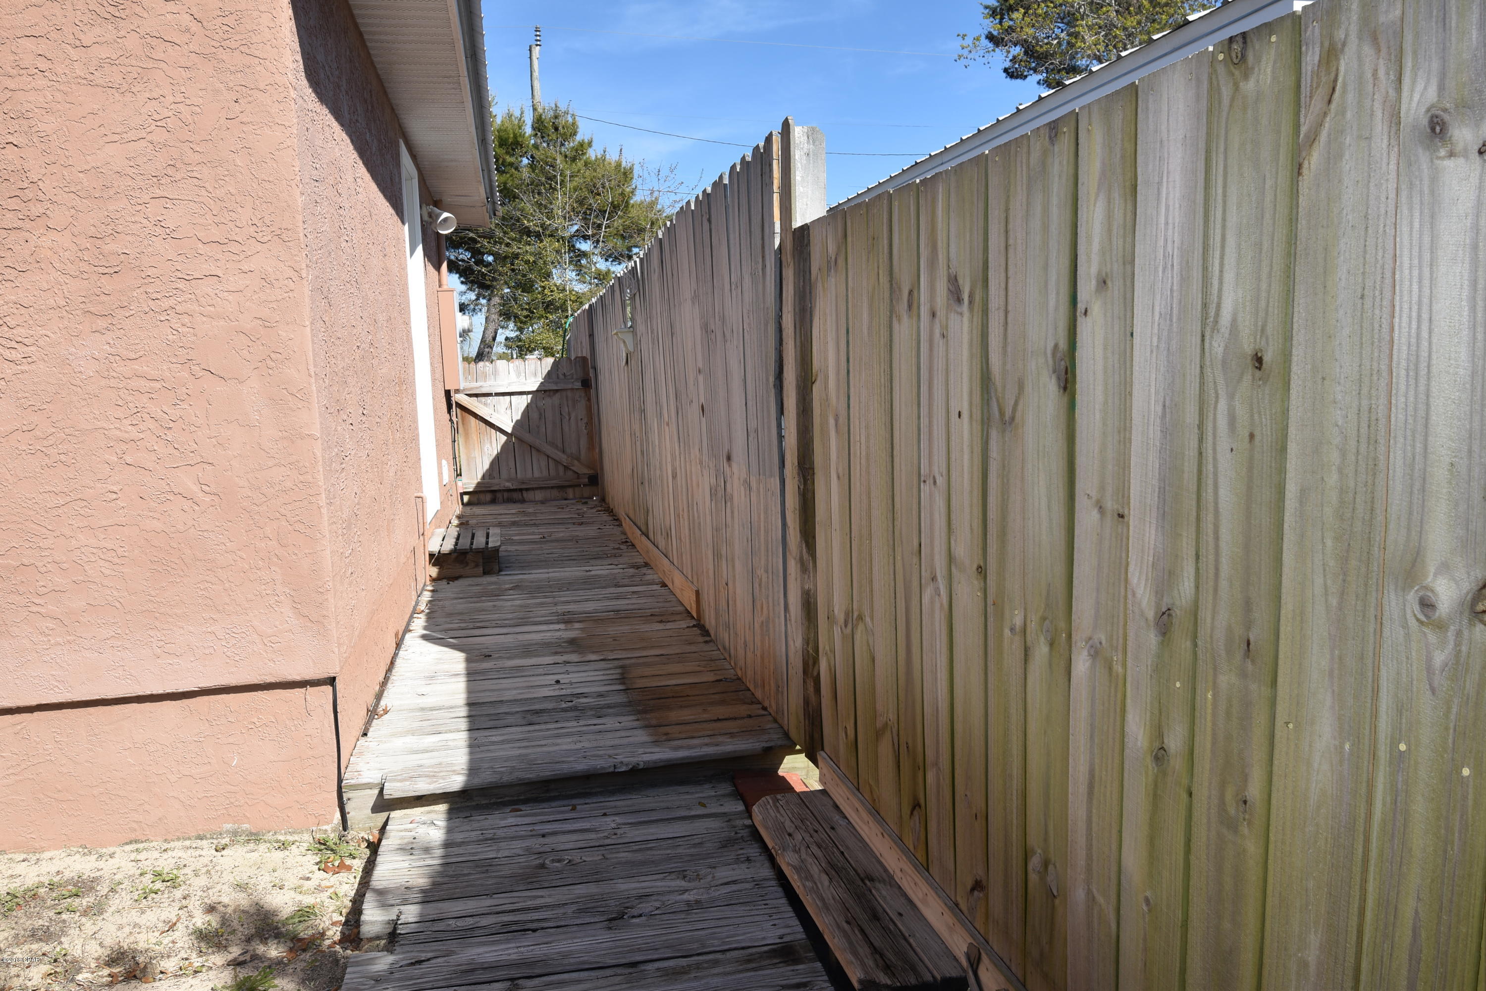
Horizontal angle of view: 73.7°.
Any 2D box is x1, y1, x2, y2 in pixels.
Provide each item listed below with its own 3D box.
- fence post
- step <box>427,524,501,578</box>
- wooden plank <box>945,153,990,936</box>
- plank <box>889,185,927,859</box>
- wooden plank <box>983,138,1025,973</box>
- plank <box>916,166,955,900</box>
[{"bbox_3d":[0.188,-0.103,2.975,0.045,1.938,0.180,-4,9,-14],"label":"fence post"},{"bbox_3d":[-1.755,0.365,6.298,0.430,0.172,0.750,-4,9,-14],"label":"step"},{"bbox_3d":[0.453,0.181,1.950,0.020,1.620,0.140,-4,9,-14],"label":"wooden plank"},{"bbox_3d":[0.380,0.143,2.232,0.020,1.620,0.140,-4,9,-14],"label":"plank"},{"bbox_3d":[0.489,0.200,1.811,0.020,1.620,0.140,-4,9,-14],"label":"wooden plank"},{"bbox_3d":[0.417,0.163,2.089,0.020,1.620,0.140,-4,9,-14],"label":"plank"}]

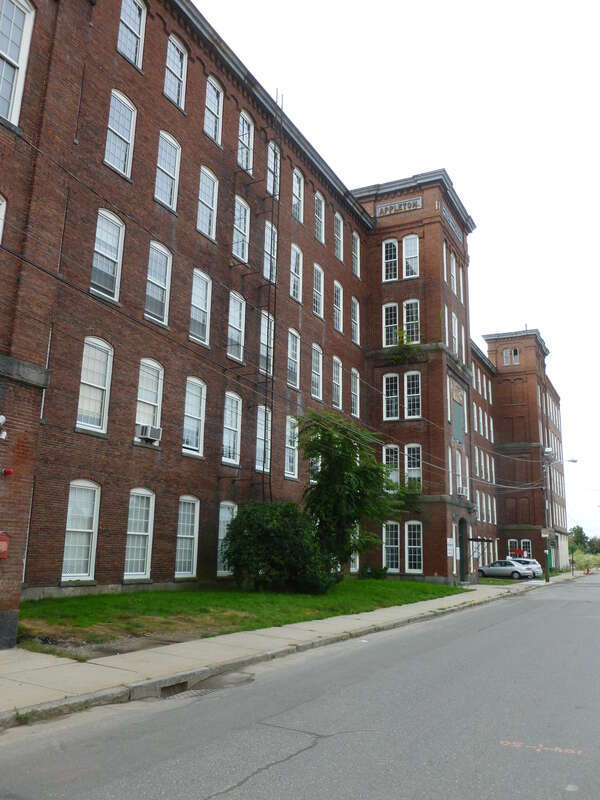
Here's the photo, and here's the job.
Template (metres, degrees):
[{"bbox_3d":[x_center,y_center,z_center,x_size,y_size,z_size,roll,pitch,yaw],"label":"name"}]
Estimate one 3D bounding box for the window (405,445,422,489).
[{"bbox_3d":[6.541,3.925,37.118,0.985,2.854,0.160,-5,-15,28],"label":"window"}]

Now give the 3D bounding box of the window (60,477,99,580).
[{"bbox_3d":[-6.309,3.741,18.661,0.150,2.862,1.142,-6,-15,28],"label":"window"}]

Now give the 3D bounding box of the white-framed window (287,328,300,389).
[{"bbox_3d":[-0.291,-2.024,31.040,0.150,2.866,1.142,-6,-15,28],"label":"white-framed window"}]

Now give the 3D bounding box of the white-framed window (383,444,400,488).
[{"bbox_3d":[5.367,4.038,37.735,0.992,2.854,0.160,-5,-15,28],"label":"white-framed window"}]

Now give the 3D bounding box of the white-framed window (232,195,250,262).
[{"bbox_3d":[-2.527,-7.367,28.003,0.160,2.856,1.145,-6,-15,28],"label":"white-framed window"}]

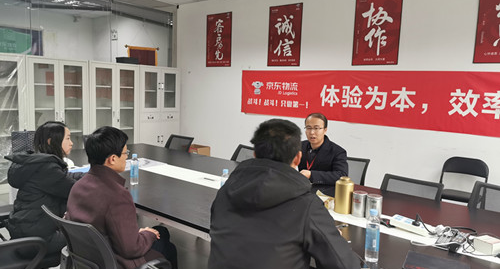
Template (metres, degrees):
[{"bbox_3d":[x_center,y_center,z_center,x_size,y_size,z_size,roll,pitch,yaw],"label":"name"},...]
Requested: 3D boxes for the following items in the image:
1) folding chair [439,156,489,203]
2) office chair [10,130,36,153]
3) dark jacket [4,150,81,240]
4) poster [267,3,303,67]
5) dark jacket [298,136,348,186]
[{"bbox_3d":[2.237,0.678,4.194,0.465,0.823,0.475,7,8,38],"label":"folding chair"},{"bbox_3d":[-2.600,0.406,4.823,0.576,0.864,0.576,7,8,38],"label":"office chair"},{"bbox_3d":[-1.372,0.395,2.629,0.490,0.570,0.480,8,8,39],"label":"dark jacket"},{"bbox_3d":[0.510,-1.455,5.766,0.577,0.882,0.020,7,8,38],"label":"poster"},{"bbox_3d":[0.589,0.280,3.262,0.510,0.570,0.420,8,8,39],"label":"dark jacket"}]

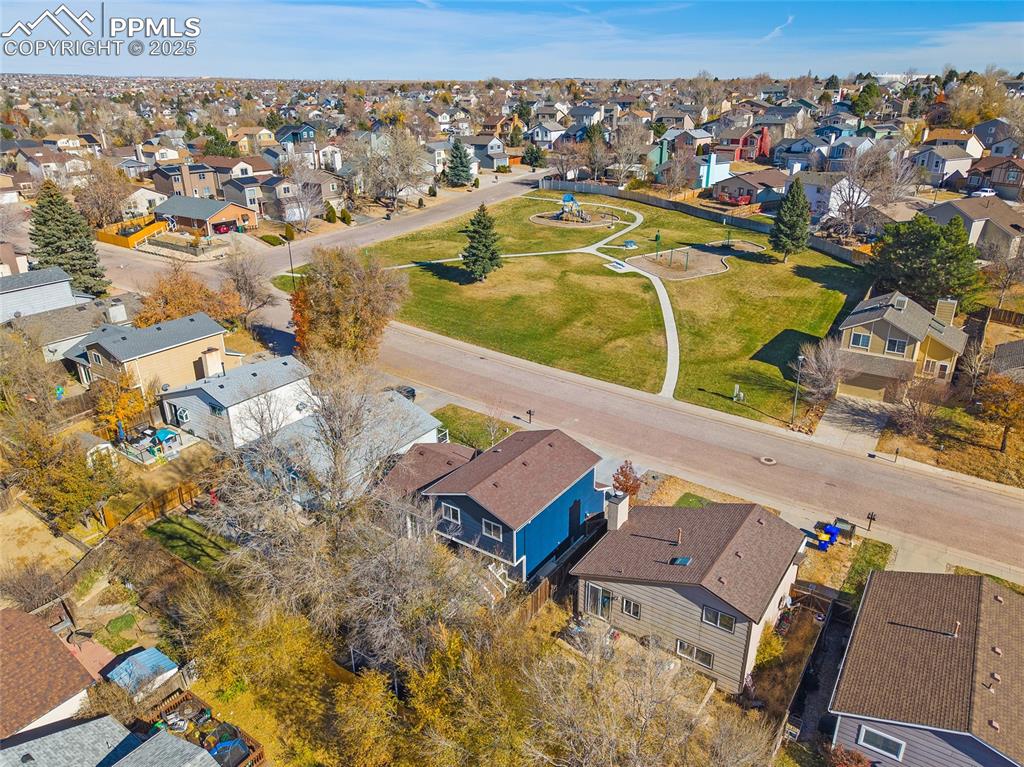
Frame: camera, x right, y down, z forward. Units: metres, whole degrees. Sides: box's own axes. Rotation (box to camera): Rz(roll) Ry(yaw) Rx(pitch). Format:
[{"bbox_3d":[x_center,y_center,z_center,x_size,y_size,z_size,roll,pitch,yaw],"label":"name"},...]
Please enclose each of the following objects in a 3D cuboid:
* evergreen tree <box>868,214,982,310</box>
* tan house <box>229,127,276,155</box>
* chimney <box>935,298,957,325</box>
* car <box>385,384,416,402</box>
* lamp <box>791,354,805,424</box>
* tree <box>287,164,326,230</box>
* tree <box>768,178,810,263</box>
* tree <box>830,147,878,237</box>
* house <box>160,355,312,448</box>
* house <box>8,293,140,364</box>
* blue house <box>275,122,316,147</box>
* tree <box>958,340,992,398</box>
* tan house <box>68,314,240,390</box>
[{"bbox_3d":[52.318,-15.727,90.000,13.000,11.200,11.000,12,27,28],"label":"evergreen tree"},{"bbox_3d":[-79.415,-74.346,218.000,10.500,7.800,10.000,15,28,32],"label":"tan house"},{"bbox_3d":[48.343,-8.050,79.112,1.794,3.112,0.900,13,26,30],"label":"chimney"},{"bbox_3d":[-10.820,1.310,65.000,1.850,1.550,4.600,16,28,33],"label":"car"},{"bbox_3d":[26.236,0.666,65.204,0.500,6.880,0.750,14,27,33],"label":"lamp"},{"bbox_3d":[-38.100,-33.910,128.950,6.720,12.340,6.720,0,23,0],"label":"tree"},{"bbox_3d":[41.430,-24.010,104.810,5.910,12.290,5.910,0,23,0],"label":"tree"},{"bbox_3d":[51.385,-28.432,106.460,6.304,12.718,6.304,9,25,24],"label":"tree"},{"bbox_3d":[-24.569,0.933,63.669,10.947,5.696,9.078,15,28,33],"label":"house"},{"bbox_3d":[-47.176,-6.068,78.203,10.300,5.000,12.556,14,27,32],"label":"house"},{"bbox_3d":[-67.580,-77.270,222.000,11.000,7.600,10.500,-9,25,-20],"label":"blue house"},{"bbox_3d":[46.222,-1.225,71.071,2.756,6.180,2.756,14,27,32],"label":"tree"},{"bbox_3d":[-37.635,-3.508,73.858,11.837,5.696,11.303,15,28,33],"label":"tan house"}]

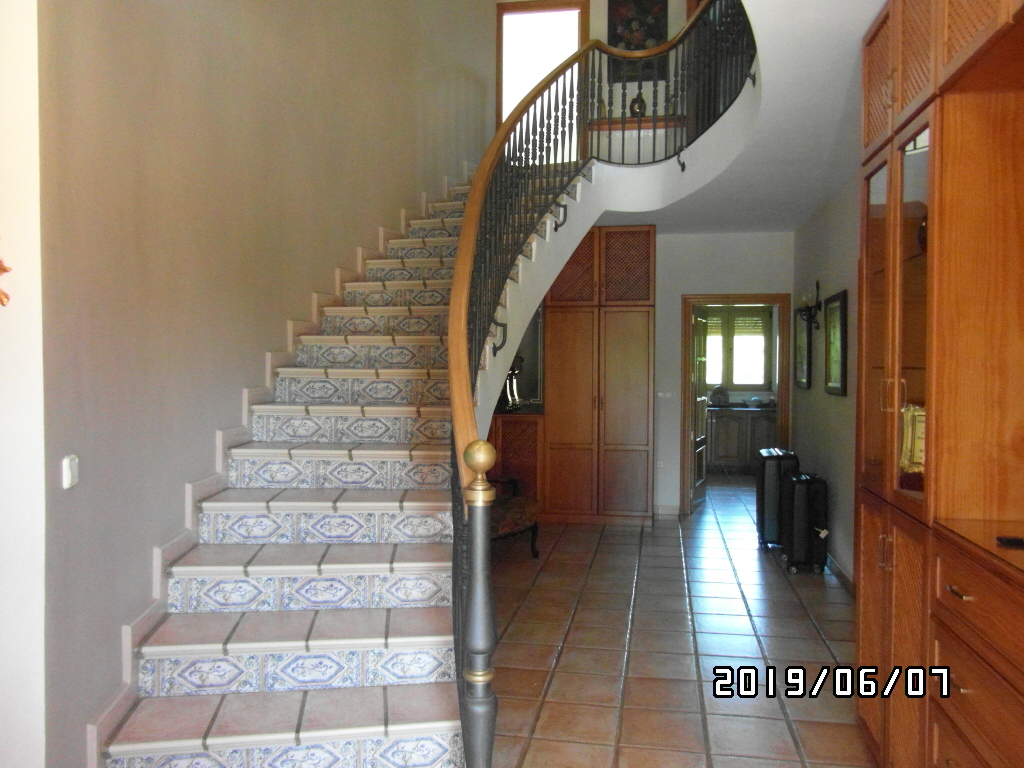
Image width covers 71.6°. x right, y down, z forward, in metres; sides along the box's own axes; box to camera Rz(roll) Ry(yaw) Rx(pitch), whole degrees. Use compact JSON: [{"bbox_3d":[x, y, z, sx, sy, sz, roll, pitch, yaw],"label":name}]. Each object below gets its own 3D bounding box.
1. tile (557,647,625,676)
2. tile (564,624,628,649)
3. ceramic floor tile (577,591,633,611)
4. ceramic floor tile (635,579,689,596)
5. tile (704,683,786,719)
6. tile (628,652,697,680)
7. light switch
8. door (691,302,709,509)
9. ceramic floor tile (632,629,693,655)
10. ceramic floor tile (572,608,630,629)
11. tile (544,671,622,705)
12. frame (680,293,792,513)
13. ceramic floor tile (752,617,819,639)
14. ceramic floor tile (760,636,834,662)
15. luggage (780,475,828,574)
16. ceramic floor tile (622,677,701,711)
[{"bbox_3d":[0.384,1.346,3.429,0.315,0.014,0.300,0,1,10],"label":"tile"},{"bbox_3d":[0.453,1.345,3.745,0.314,0.012,0.297,0,2,10],"label":"tile"},{"bbox_3d":[0.569,1.326,4.322,0.315,0.014,0.300,0,1,10],"label":"ceramic floor tile"},{"bbox_3d":[0.970,1.322,4.585,0.314,0.012,0.297,0,2,10],"label":"ceramic floor tile"},{"bbox_3d":[0.984,1.364,3.057,0.314,0.012,0.297,0,2,10],"label":"tile"},{"bbox_3d":[0.718,1.354,3.401,0.314,0.012,0.297,0,2,10],"label":"tile"},{"bbox_3d":[-1.256,0.250,2.020,0.018,0.083,0.077,0,2,-12],"label":"light switch"},{"bbox_3d":[1.961,0.242,7.394,0.040,2.030,0.820,1,2,24],"label":"door"},{"bbox_3d":[0.774,1.341,3.677,0.315,0.014,0.300,0,1,10],"label":"ceramic floor tile"},{"bbox_3d":[0.516,1.339,4.046,0.306,0.012,0.300,0,1,10],"label":"ceramic floor tile"},{"bbox_3d":[0.327,1.361,3.153,0.314,0.012,0.297,0,2,10],"label":"tile"},{"bbox_3d":[2.154,0.198,6.871,1.009,2.114,0.130,0,2,8],"label":"frame"},{"bbox_3d":[1.494,1.338,3.876,0.315,0.014,0.300,0,1,10],"label":"ceramic floor tile"},{"bbox_3d":[1.432,1.344,3.578,0.315,0.014,0.300,0,1,10],"label":"ceramic floor tile"},{"bbox_3d":[2.097,0.982,5.120,0.250,0.645,0.440,0,1,12],"label":"luggage"},{"bbox_3d":[0.651,1.354,3.082,0.315,0.014,0.300,0,1,10],"label":"ceramic floor tile"}]

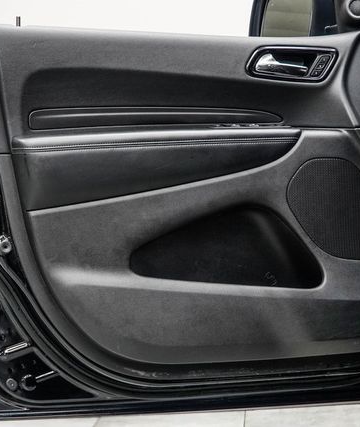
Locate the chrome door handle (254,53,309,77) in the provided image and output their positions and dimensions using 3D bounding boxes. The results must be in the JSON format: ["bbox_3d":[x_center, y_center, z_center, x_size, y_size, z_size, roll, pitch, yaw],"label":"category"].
[{"bbox_3d":[0.221,-0.325,2.440,0.118,0.052,0.035,-1,5,-13],"label":"chrome door handle"}]

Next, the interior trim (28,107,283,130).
[{"bbox_3d":[-0.046,-0.203,2.400,0.555,0.051,0.030,-1,5,-13],"label":"interior trim"}]

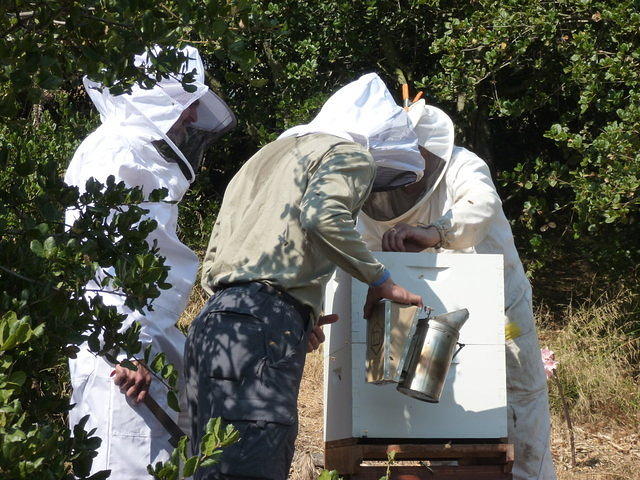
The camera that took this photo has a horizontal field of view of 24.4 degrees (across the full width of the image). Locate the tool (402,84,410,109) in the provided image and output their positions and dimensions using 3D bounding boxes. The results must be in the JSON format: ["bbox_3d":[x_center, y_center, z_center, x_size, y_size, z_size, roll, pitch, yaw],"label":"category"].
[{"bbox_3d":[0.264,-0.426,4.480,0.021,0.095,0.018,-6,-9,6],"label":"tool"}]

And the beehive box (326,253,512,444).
[{"bbox_3d":[0.253,0.314,4.145,0.413,0.489,0.500,1,-9,-8],"label":"beehive box"}]

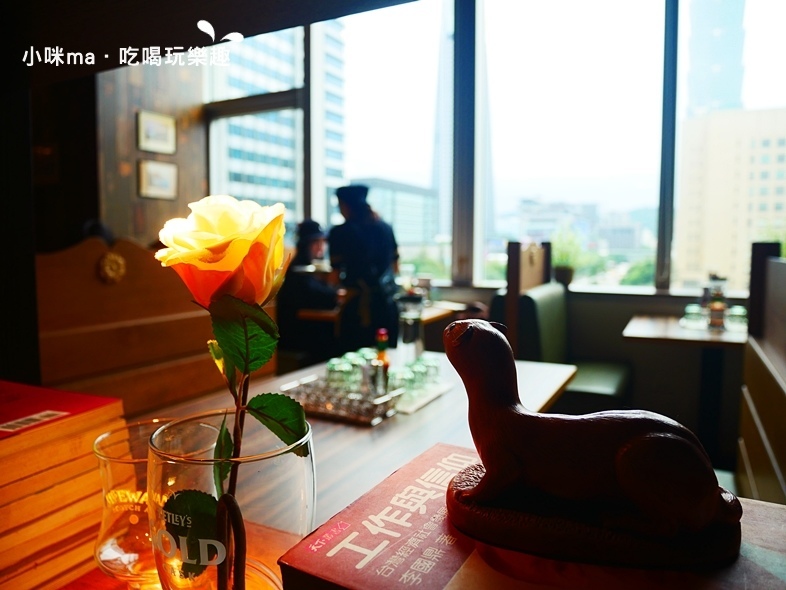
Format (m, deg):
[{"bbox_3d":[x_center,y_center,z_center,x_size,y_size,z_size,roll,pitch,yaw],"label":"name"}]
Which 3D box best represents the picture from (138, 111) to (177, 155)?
[{"bbox_3d":[-2.203,-1.521,5.144,0.030,0.348,0.415,3,6,28],"label":"picture"}]

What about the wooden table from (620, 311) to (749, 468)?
[{"bbox_3d":[1.808,0.566,3.135,0.840,0.740,0.840,3,6,28],"label":"wooden table"}]

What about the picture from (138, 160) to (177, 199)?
[{"bbox_3d":[-2.209,-1.077,5.171,0.030,0.340,0.415,3,6,28],"label":"picture"}]

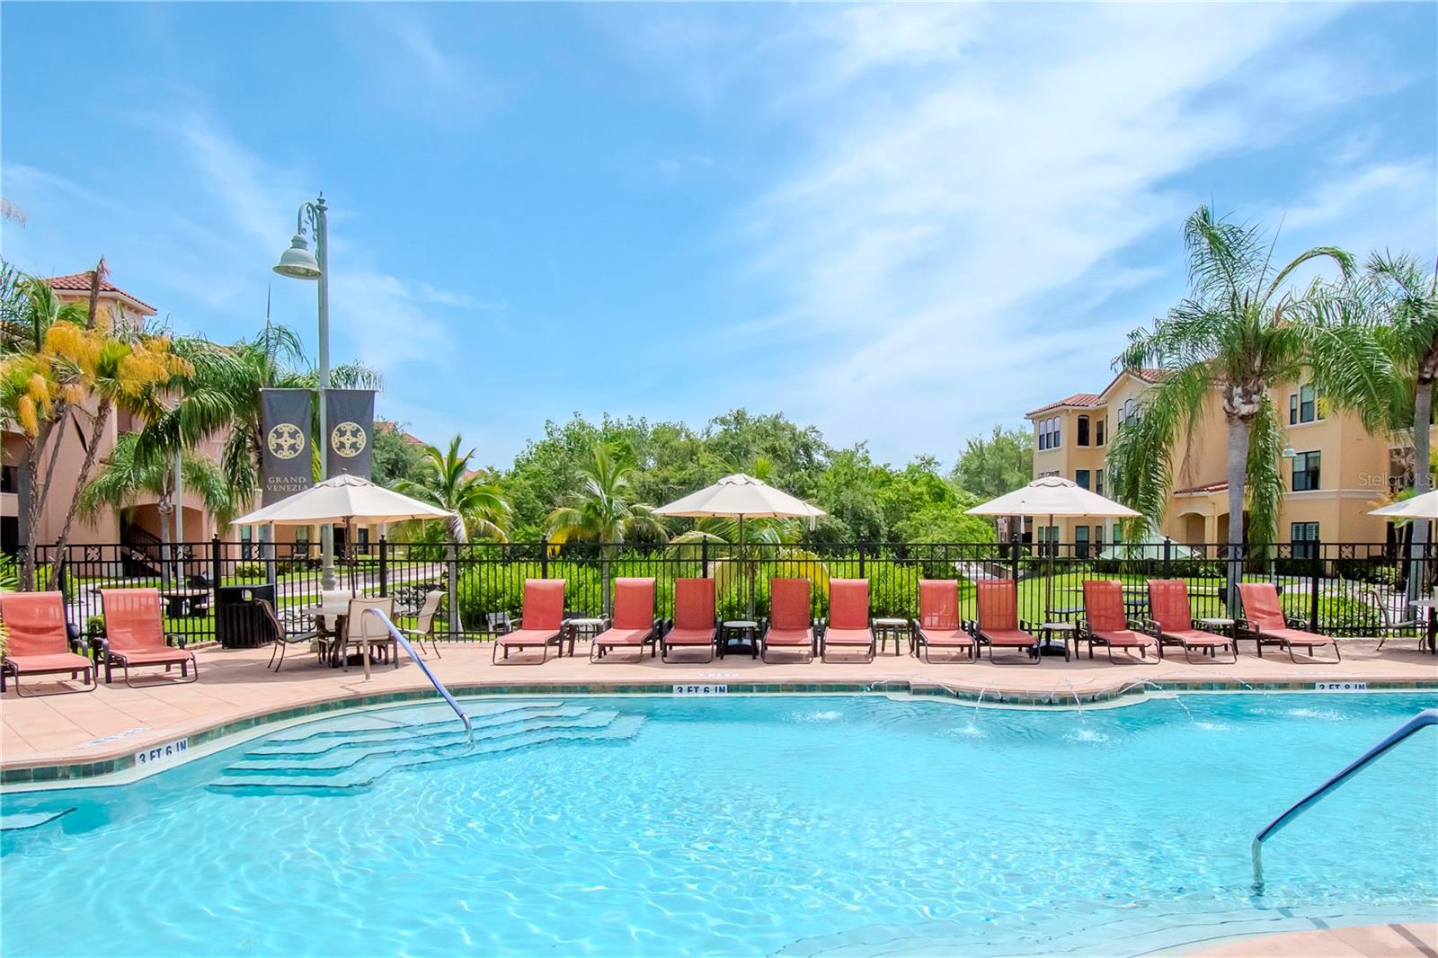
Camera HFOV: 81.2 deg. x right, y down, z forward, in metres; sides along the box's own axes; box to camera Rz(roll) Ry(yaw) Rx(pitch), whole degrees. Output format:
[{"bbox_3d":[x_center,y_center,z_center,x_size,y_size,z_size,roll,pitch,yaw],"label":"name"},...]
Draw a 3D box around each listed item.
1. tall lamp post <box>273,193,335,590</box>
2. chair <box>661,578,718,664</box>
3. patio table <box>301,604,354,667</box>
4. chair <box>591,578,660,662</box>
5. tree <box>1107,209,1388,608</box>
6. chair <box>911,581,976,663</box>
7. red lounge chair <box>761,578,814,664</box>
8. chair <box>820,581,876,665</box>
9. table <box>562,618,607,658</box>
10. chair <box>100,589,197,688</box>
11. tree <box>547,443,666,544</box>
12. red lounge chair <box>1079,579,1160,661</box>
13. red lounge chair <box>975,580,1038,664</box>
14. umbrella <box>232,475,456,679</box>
[{"bbox_3d":[-5.740,-0.812,11.950,0.640,6.500,0.950,-1,-3,25],"label":"tall lamp post"},{"bbox_3d":[-0.370,1.918,11.531,0.720,1.000,1.420,0,-2,3],"label":"chair"},{"bbox_3d":[-4.800,2.038,11.122,1.220,0.710,1.220,0,-2,0],"label":"patio table"},{"bbox_3d":[-1.270,1.938,11.615,0.760,1.000,1.430,0,-3,5],"label":"chair"},{"bbox_3d":[9.900,-1.280,16.546,4.700,8.000,4.700,0,-2,0],"label":"tree"},{"bbox_3d":[3.103,1.939,11.622,0.760,1.000,1.430,0,-3,6],"label":"chair"},{"bbox_3d":[0.960,1.918,11.531,0.720,1.000,1.420,0,-2,5],"label":"red lounge chair"},{"bbox_3d":[1.770,1.918,11.531,0.720,1.000,1.420,0,-2,7],"label":"chair"},{"bbox_3d":[-1.840,2.203,11.614,0.480,0.440,0.480,0,-2,0],"label":"table"},{"bbox_3d":[-6.693,1.826,9.877,1.430,1.000,0.760,-3,-4,44],"label":"chair"},{"bbox_3d":[-1.993,1.009,14.908,2.150,3.300,2.100,0,-3,0],"label":"tree"},{"bbox_3d":[5.477,1.935,11.573,0.760,1.000,1.430,0,-3,8],"label":"red lounge chair"},{"bbox_3d":[3.931,1.935,11.574,0.760,1.000,1.430,0,-3,7],"label":"red lounge chair"},{"bbox_3d":[-4.870,1.153,11.156,2.700,2.480,2.700,0,-2,0],"label":"umbrella"}]

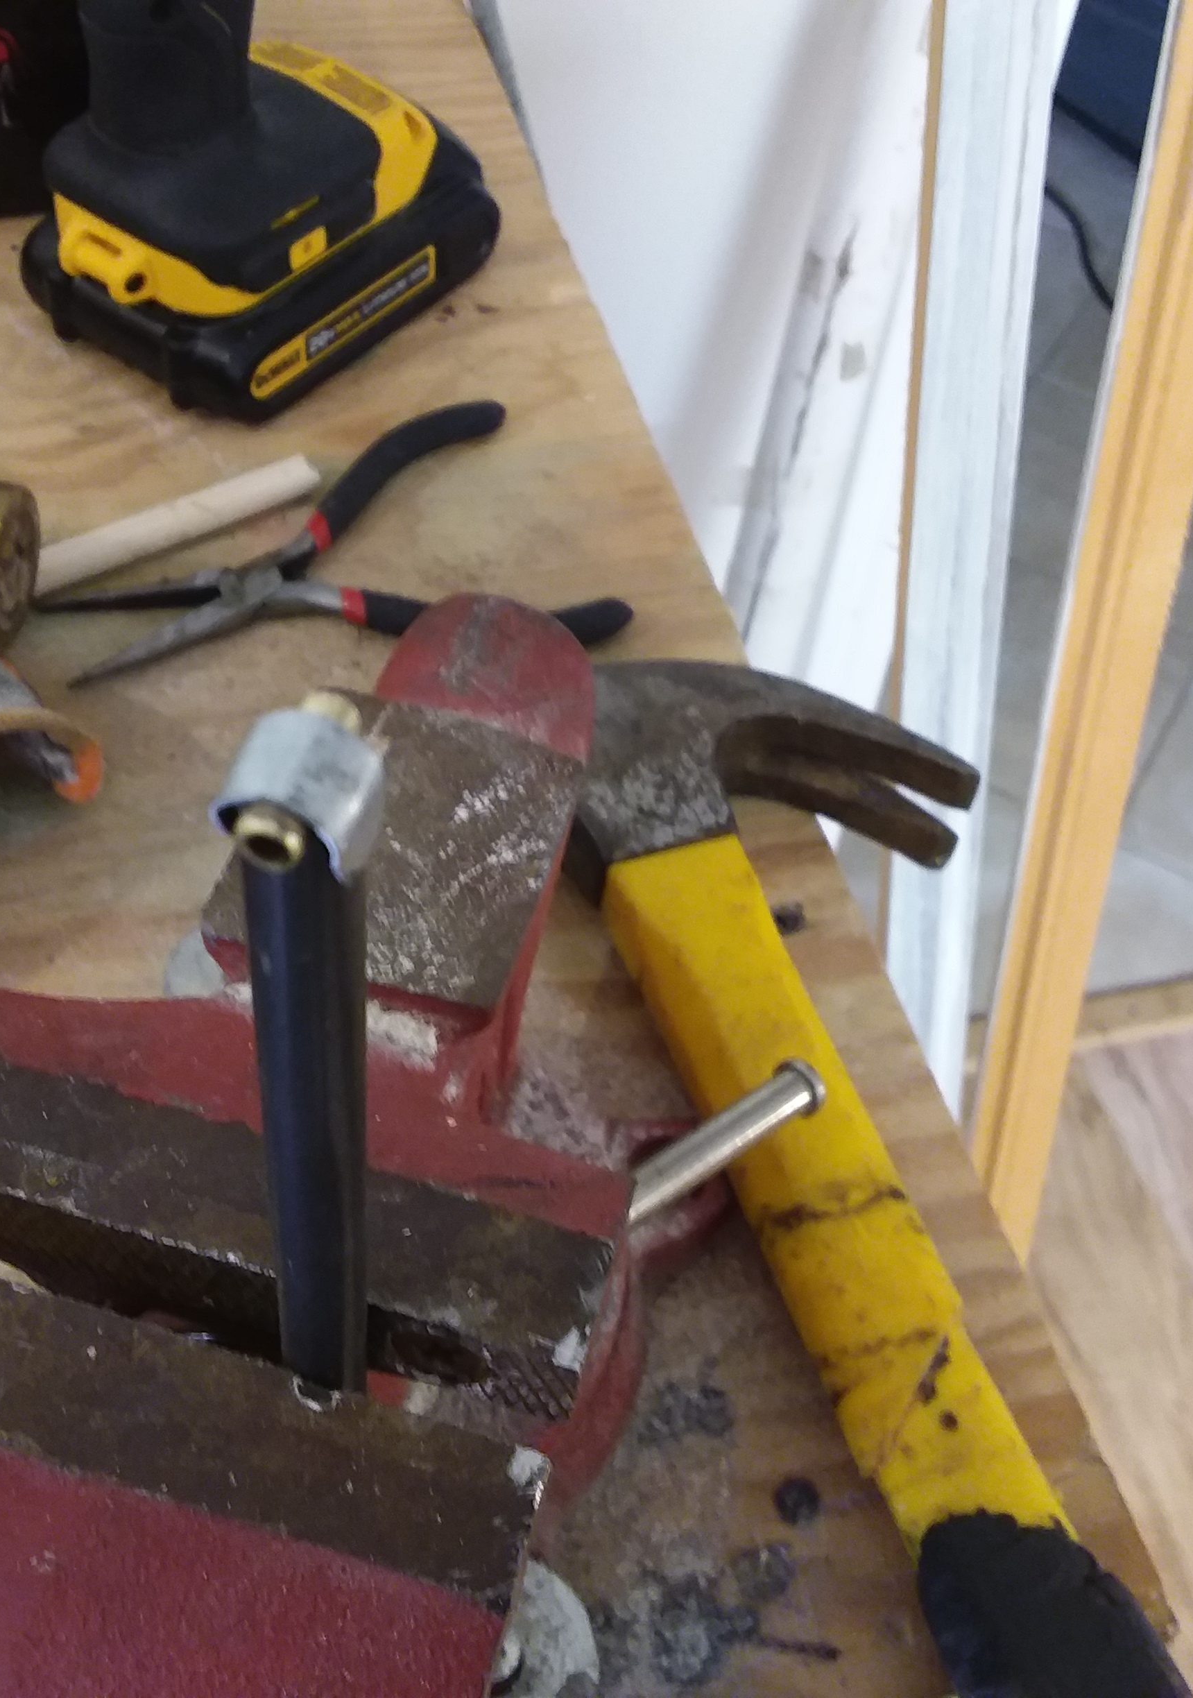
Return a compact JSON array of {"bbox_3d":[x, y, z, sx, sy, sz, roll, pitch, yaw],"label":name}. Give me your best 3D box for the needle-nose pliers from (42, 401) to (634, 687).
[{"bbox_3d":[-0.074,-0.074,0.476,0.151,0.013,0.108,-19,55,-19],"label":"needle-nose pliers"}]

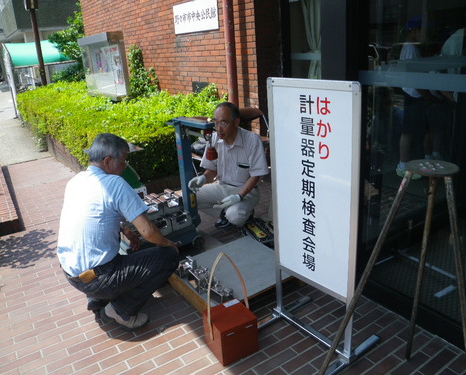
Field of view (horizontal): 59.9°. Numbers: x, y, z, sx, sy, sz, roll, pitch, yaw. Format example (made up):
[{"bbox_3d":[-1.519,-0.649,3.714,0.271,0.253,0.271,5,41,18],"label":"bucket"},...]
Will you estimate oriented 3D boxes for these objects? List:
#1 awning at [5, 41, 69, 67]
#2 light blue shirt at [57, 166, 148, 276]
[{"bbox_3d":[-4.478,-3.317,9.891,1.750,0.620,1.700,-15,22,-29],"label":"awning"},{"bbox_3d":[-0.724,0.179,2.227,0.380,0.560,0.470,4,15,-25],"label":"light blue shirt"}]

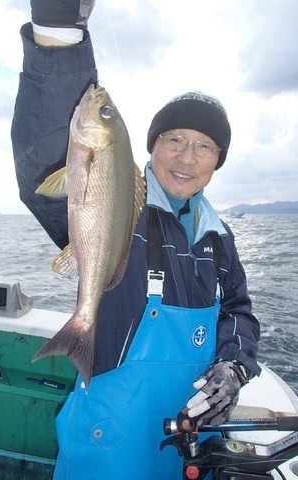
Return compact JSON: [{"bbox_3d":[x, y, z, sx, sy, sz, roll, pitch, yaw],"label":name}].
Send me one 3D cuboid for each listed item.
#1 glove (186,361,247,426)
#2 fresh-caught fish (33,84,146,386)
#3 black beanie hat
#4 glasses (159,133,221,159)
[{"bbox_3d":[0.134,0.306,0.770,0.142,0.100,0.075,-43,-18,-26],"label":"glove"},{"bbox_3d":[-0.093,-0.005,0.600,0.172,0.467,0.070,4,3,-3],"label":"fresh-caught fish"},{"bbox_3d":[0.101,-0.267,0.945,0.195,0.165,0.220,13,13,4],"label":"black beanie hat"},{"bbox_3d":[0.099,-0.218,0.913,0.140,0.042,0.135,13,13,4],"label":"glasses"}]

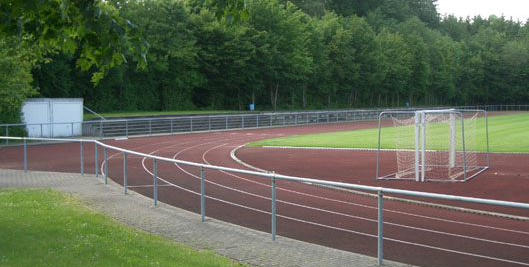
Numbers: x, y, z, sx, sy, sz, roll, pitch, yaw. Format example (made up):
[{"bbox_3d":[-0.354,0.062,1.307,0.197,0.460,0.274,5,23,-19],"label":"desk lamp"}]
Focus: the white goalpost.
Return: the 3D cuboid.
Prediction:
[{"bbox_3d":[5.699,0.280,24.554,2.560,2.060,5.150,1,3,25],"label":"white goalpost"}]

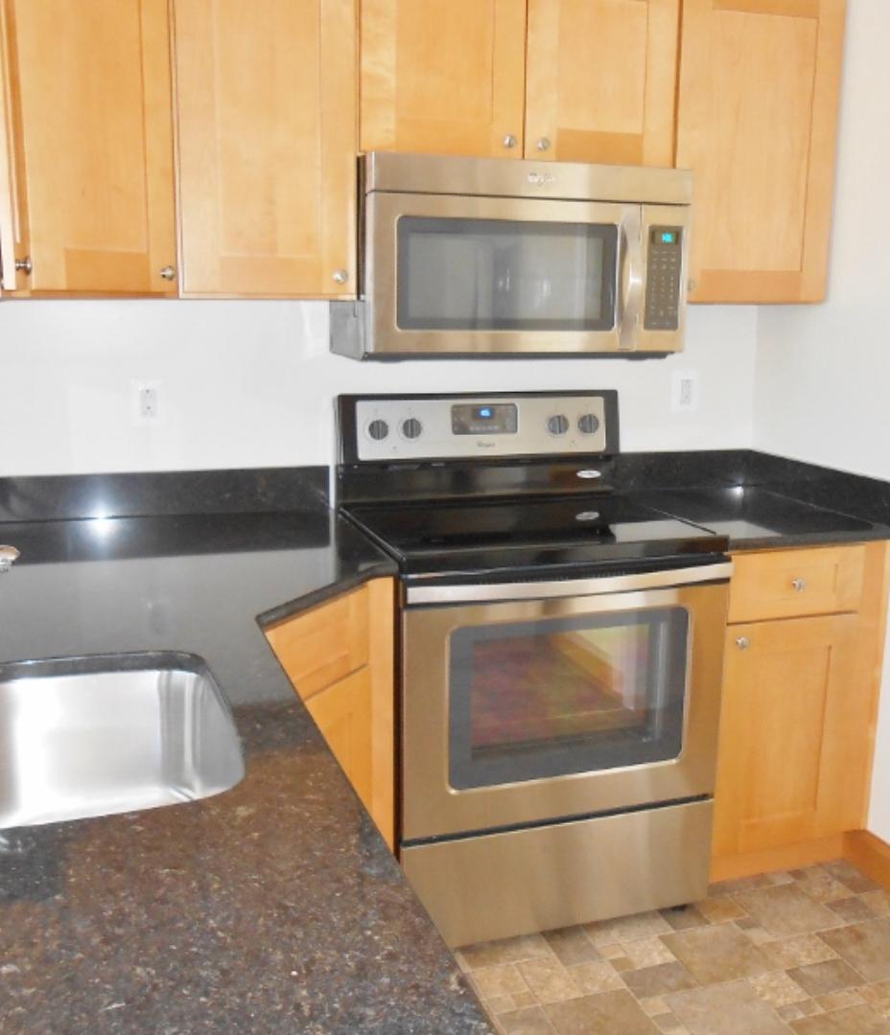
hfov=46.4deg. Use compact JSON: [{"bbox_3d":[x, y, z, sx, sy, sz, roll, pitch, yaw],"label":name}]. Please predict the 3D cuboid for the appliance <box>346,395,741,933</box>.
[{"bbox_3d":[0.180,0.317,2.523,0.760,1.199,0.665,-3,11,-18],"label":"appliance"}]

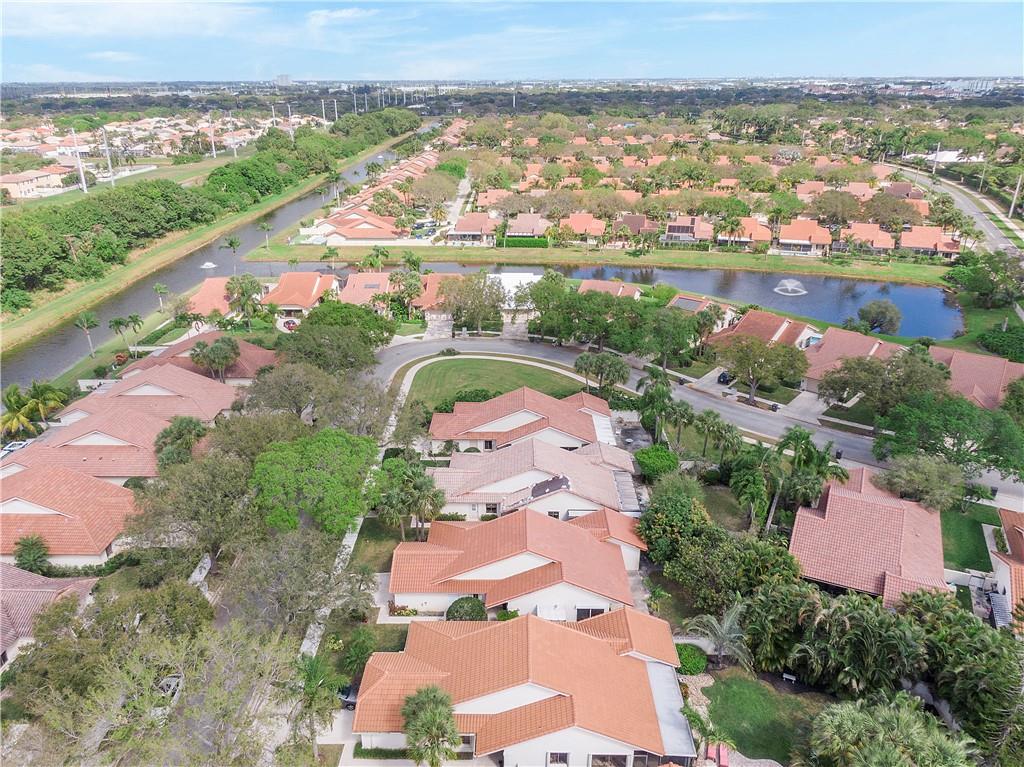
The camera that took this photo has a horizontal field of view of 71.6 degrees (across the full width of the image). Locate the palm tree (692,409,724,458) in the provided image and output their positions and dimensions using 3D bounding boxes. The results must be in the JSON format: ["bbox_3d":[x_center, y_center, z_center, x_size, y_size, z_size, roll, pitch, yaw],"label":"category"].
[{"bbox_3d":[24.511,6.396,89.253,3.887,6.633,3.887,0,23,0],"label":"palm tree"}]

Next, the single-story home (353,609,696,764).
[{"bbox_3d":[0.789,21.543,52.118,23.750,6.200,12.700,0,23,0],"label":"single-story home"}]

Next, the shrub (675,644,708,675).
[{"bbox_3d":[14.511,22.152,58.395,2.800,2.100,2.700,0,23,0],"label":"shrub"}]

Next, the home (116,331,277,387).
[{"bbox_3d":[-49.871,-3.997,114.504,22.300,6.500,13.400,0,23,0],"label":"home"}]

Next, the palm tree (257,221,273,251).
[{"bbox_3d":[-70.810,-41.911,202.220,4.400,7.200,4.400,0,23,0],"label":"palm tree"}]

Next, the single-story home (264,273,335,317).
[{"bbox_3d":[-44.621,-20.487,153.363,13.440,6.100,23.520,0,23,0],"label":"single-story home"}]

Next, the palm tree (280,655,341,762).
[{"bbox_3d":[-13.426,22.759,48.659,3.951,8.914,3.951,0,23,0],"label":"palm tree"}]

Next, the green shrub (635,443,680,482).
[{"bbox_3d":[17.275,9.014,84.051,5.200,3.800,5.000,0,23,0],"label":"green shrub"}]

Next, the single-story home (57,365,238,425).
[{"bbox_3d":[-50.136,2.512,99.830,23.730,6.100,13.230,0,23,0],"label":"single-story home"}]

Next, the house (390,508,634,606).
[{"bbox_3d":[0.981,16.149,66.836,23.800,6.600,13.100,0,23,0],"label":"house"}]

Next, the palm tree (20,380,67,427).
[{"bbox_3d":[-65.186,2.876,98.159,5.600,6.900,5.600,0,23,0],"label":"palm tree"}]

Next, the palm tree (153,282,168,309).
[{"bbox_3d":[-73.680,-18.124,149.652,3.382,6.346,3.382,0,23,0],"label":"palm tree"}]

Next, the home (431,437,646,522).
[{"bbox_3d":[2.003,10.525,79.931,24.200,6.600,13.200,0,23,0],"label":"home"}]

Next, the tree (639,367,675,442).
[{"bbox_3d":[17.847,3.470,88.198,4.500,10.700,4.500,0,23,0],"label":"tree"}]

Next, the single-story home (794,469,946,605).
[{"bbox_3d":[35.310,14.711,70.303,13.398,6.200,23.646,10,25,23],"label":"single-story home"}]

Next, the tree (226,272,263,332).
[{"bbox_3d":[-50.575,-14.900,134.090,5.900,11.100,5.900,0,23,0],"label":"tree"}]

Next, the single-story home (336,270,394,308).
[{"bbox_3d":[-30.047,-20.558,153.363,12.600,6.100,23.520,0,23,0],"label":"single-story home"}]

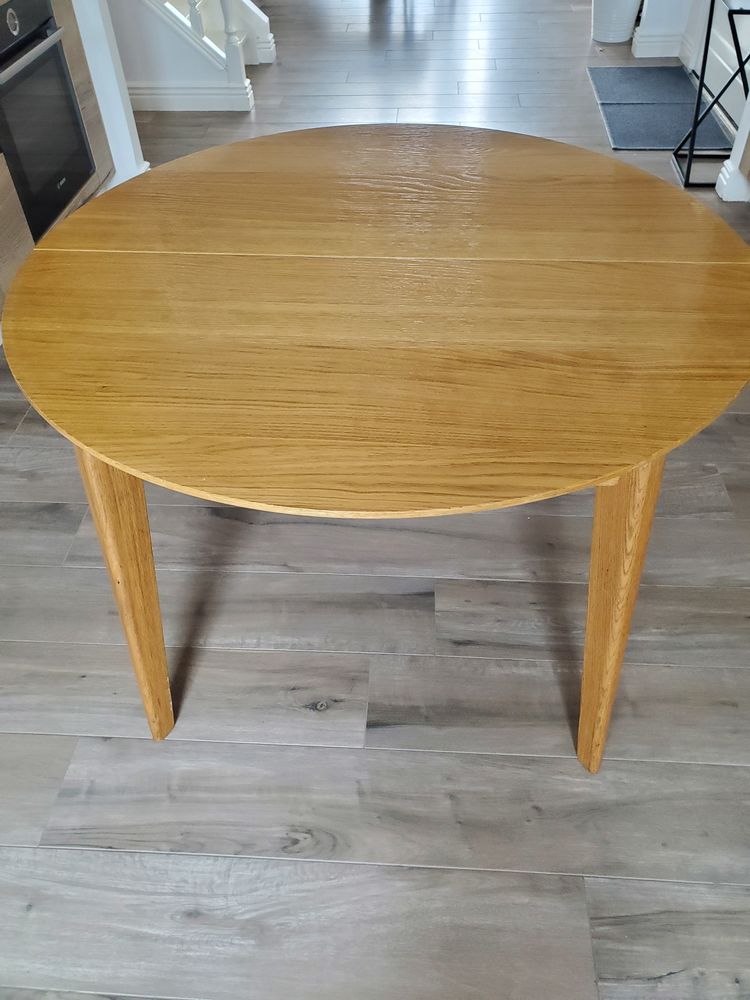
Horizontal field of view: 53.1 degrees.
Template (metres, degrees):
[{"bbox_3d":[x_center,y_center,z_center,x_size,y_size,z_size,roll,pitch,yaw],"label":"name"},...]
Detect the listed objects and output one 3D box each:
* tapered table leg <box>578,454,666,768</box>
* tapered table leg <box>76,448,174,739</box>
[{"bbox_3d":[0.340,0.176,1.122,0.042,0.725,0.083,-30,45,-25],"label":"tapered table leg"},{"bbox_3d":[-0.366,0.143,1.181,0.083,0.725,0.042,-28,50,-32],"label":"tapered table leg"}]

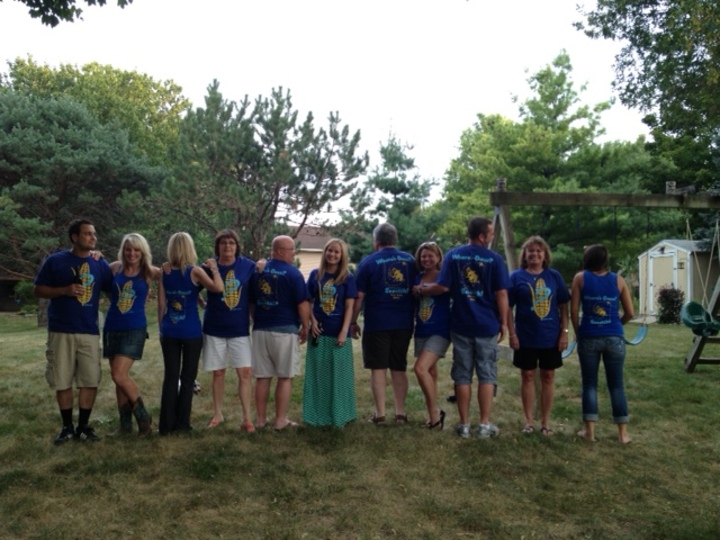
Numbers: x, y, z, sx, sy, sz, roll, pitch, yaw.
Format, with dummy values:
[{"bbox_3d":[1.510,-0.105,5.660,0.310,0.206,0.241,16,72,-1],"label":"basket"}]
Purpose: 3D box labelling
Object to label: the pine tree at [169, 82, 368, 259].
[{"bbox_3d":[-2.500,-1.800,19.500,5.500,6.400,5.000,0,0,0],"label":"pine tree"}]

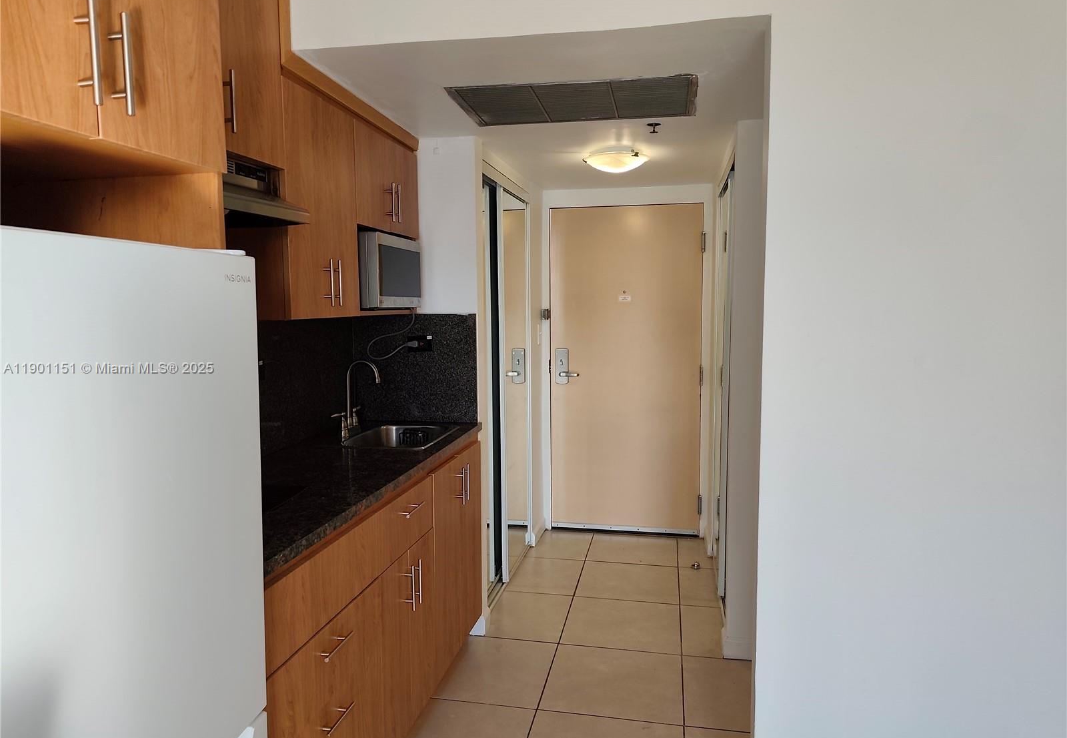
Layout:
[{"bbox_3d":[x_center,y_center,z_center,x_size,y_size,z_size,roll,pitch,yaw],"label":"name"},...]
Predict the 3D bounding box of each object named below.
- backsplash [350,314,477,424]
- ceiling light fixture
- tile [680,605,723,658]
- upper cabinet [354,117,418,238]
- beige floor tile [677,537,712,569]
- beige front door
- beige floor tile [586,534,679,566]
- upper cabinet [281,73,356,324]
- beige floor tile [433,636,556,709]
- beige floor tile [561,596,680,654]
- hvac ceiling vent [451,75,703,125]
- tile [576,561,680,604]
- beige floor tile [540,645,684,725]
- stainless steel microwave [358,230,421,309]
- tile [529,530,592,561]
[{"bbox_3d":[-0.505,-0.001,3.016,0.557,0.465,0.020,1,5,11],"label":"backsplash"},{"bbox_3d":[0.392,-0.966,3.335,0.314,0.088,0.314,1,5,11],"label":"ceiling light fixture"},{"bbox_3d":[0.741,1.148,3.115,0.184,0.010,0.505,1,5,11],"label":"tile"},{"bbox_3d":[-0.699,-0.694,2.706,0.337,0.358,0.600,1,5,11],"label":"upper cabinet"},{"bbox_3d":[0.929,1.069,4.104,0.187,0.010,0.505,1,5,11],"label":"beige floor tile"},{"bbox_3d":[0.569,0.015,4.405,0.925,2.015,0.045,1,5,11],"label":"beige front door"},{"bbox_3d":[0.592,1.068,4.181,0.507,0.012,0.494,1,5,11],"label":"beige floor tile"},{"bbox_3d":[-0.796,-0.491,2.202,0.337,0.660,0.455,1,5,11],"label":"upper cabinet"},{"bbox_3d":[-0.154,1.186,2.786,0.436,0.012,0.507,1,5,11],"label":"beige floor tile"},{"bbox_3d":[0.404,1.150,3.195,0.507,0.012,0.507,1,5,11],"label":"beige floor tile"},{"bbox_3d":[0.158,-0.937,2.509,0.827,0.023,0.470,1,5,11],"label":"hvac ceiling vent"},{"bbox_3d":[0.499,1.109,3.691,0.507,0.012,0.507,1,5,11],"label":"tile"},{"bbox_3d":[0.308,1.184,2.684,0.505,0.010,0.505,1,5,11],"label":"beige floor tile"},{"bbox_3d":[-0.664,-0.363,2.716,0.335,0.271,0.445,1,5,11],"label":"stainless steel microwave"},{"bbox_3d":[0.177,1.060,4.245,0.333,0.010,0.505,1,5,11],"label":"tile"}]

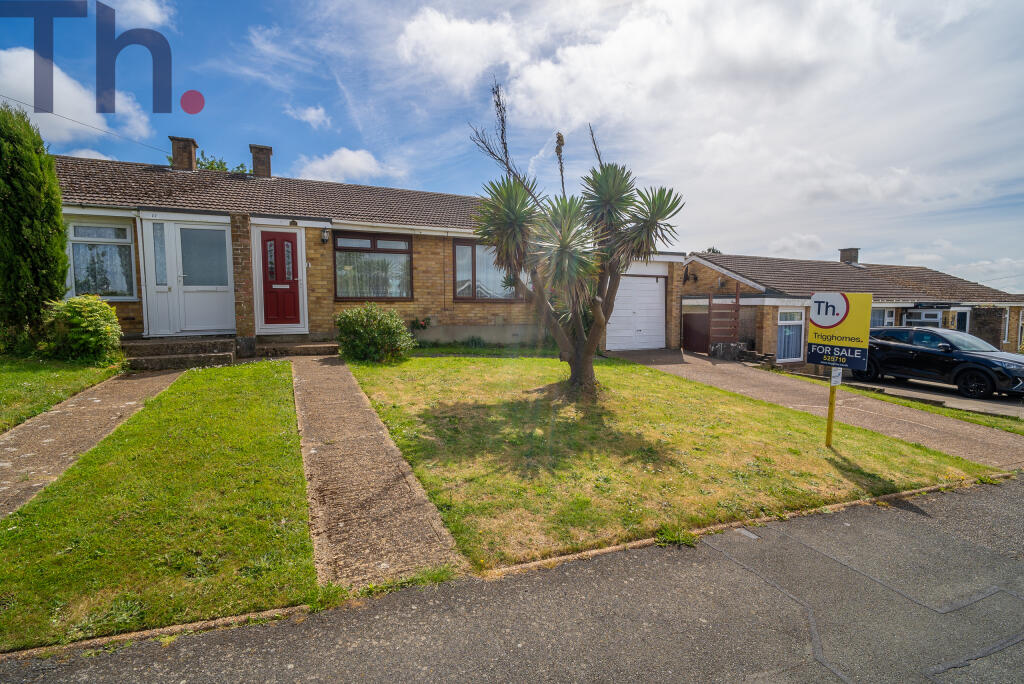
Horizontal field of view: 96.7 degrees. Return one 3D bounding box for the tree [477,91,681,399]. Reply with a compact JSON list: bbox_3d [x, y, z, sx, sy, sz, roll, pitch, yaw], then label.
[{"bbox_3d":[1.000,-1.530,7.000,3.200,4.650,2.600,0,4,0],"label":"tree"}]

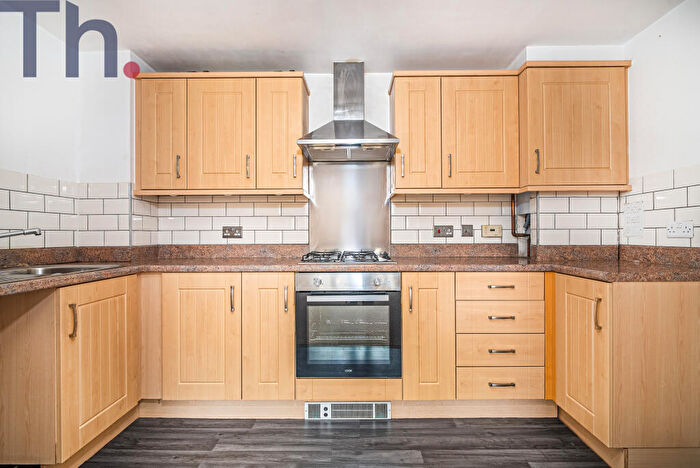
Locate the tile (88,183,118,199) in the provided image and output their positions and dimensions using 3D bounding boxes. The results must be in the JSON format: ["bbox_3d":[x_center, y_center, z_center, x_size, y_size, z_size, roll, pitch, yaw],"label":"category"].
[{"bbox_3d":[-1.617,-0.281,2.043,0.198,0.100,0.010,0,0,0],"label":"tile"}]

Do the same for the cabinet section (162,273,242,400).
[{"bbox_3d":[-0.830,0.578,2.030,0.450,0.717,0.560,0,0,0],"label":"cabinet section"}]

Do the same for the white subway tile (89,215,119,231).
[{"bbox_3d":[-1.590,-0.074,2.010,0.200,0.100,0.009,0,0,1],"label":"white subway tile"}]

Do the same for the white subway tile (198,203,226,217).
[{"bbox_3d":[-1.015,-0.181,2.301,0.200,0.100,0.009,0,0,1],"label":"white subway tile"}]

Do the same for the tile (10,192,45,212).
[{"bbox_3d":[-1.772,-0.178,1.710,0.010,0.100,0.195,0,0,0],"label":"tile"}]

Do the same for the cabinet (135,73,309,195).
[{"bbox_3d":[-0.835,-0.637,2.135,1.080,0.785,0.300,0,0,0],"label":"cabinet"}]

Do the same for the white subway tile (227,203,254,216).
[{"bbox_3d":[-0.811,-0.181,2.299,0.200,0.100,0.009,0,0,1],"label":"white subway tile"}]

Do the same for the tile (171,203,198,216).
[{"bbox_3d":[-1.212,-0.180,2.295,0.200,0.100,0.010,0,0,0],"label":"tile"}]

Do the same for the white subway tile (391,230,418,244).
[{"bbox_3d":[0.403,0.024,2.305,0.200,0.100,0.010,0,0,0],"label":"white subway tile"}]

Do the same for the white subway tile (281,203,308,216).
[{"bbox_3d":[-0.408,-0.183,2.304,0.200,0.100,0.010,0,0,0],"label":"white subway tile"}]

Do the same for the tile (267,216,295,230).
[{"bbox_3d":[-0.503,-0.075,2.285,0.200,0.100,0.010,0,0,0],"label":"tile"}]

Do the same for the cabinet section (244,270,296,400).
[{"bbox_3d":[-0.457,0.578,2.030,0.297,0.717,0.560,0,0,0],"label":"cabinet section"}]

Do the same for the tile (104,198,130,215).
[{"bbox_3d":[-1.516,-0.178,2.030,0.170,0.100,0.010,0,0,0],"label":"tile"}]

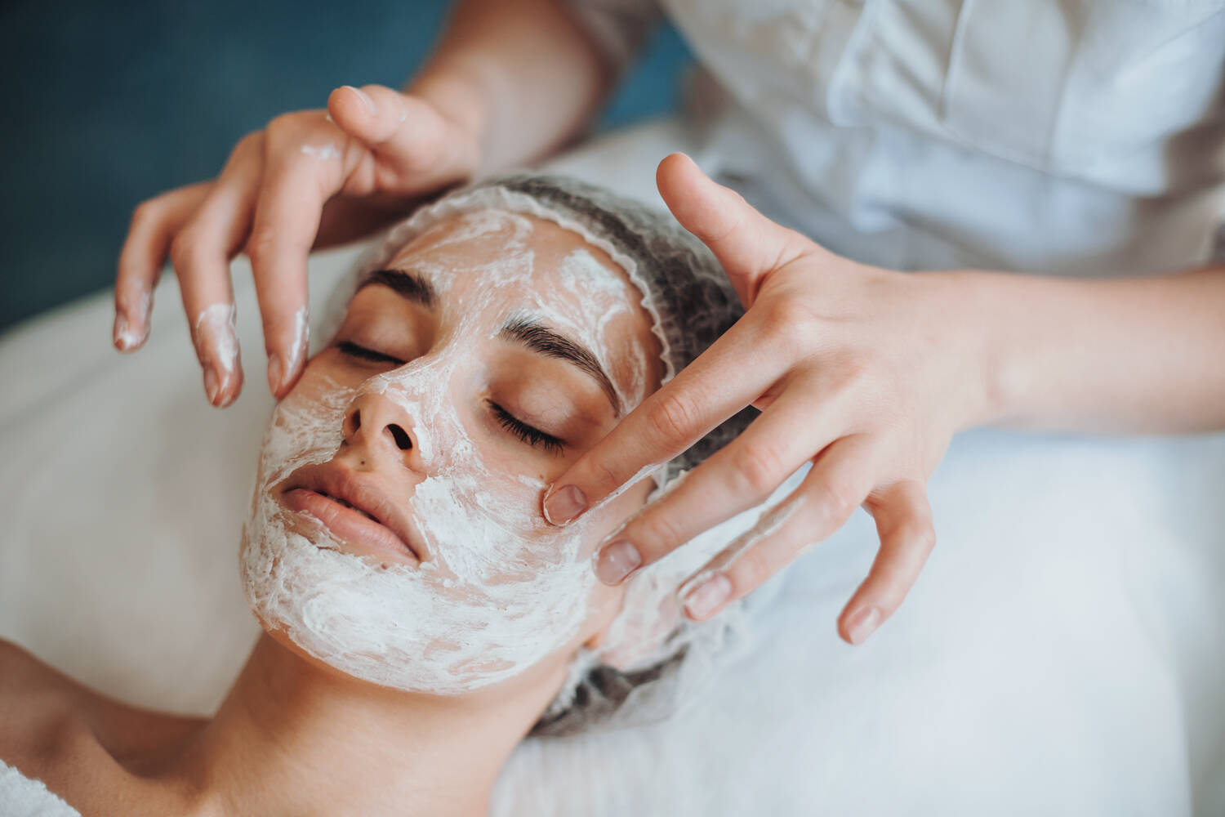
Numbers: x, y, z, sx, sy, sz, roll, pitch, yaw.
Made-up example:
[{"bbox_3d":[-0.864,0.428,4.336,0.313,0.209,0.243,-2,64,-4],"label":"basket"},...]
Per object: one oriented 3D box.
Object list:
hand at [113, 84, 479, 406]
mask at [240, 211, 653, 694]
[{"bbox_3d":[-0.106,-0.070,0.599,0.165,0.092,0.090,-37,54,-13],"label":"hand"},{"bbox_3d":[-0.060,0.012,0.570,0.135,0.095,0.180,21,64,16],"label":"mask"}]

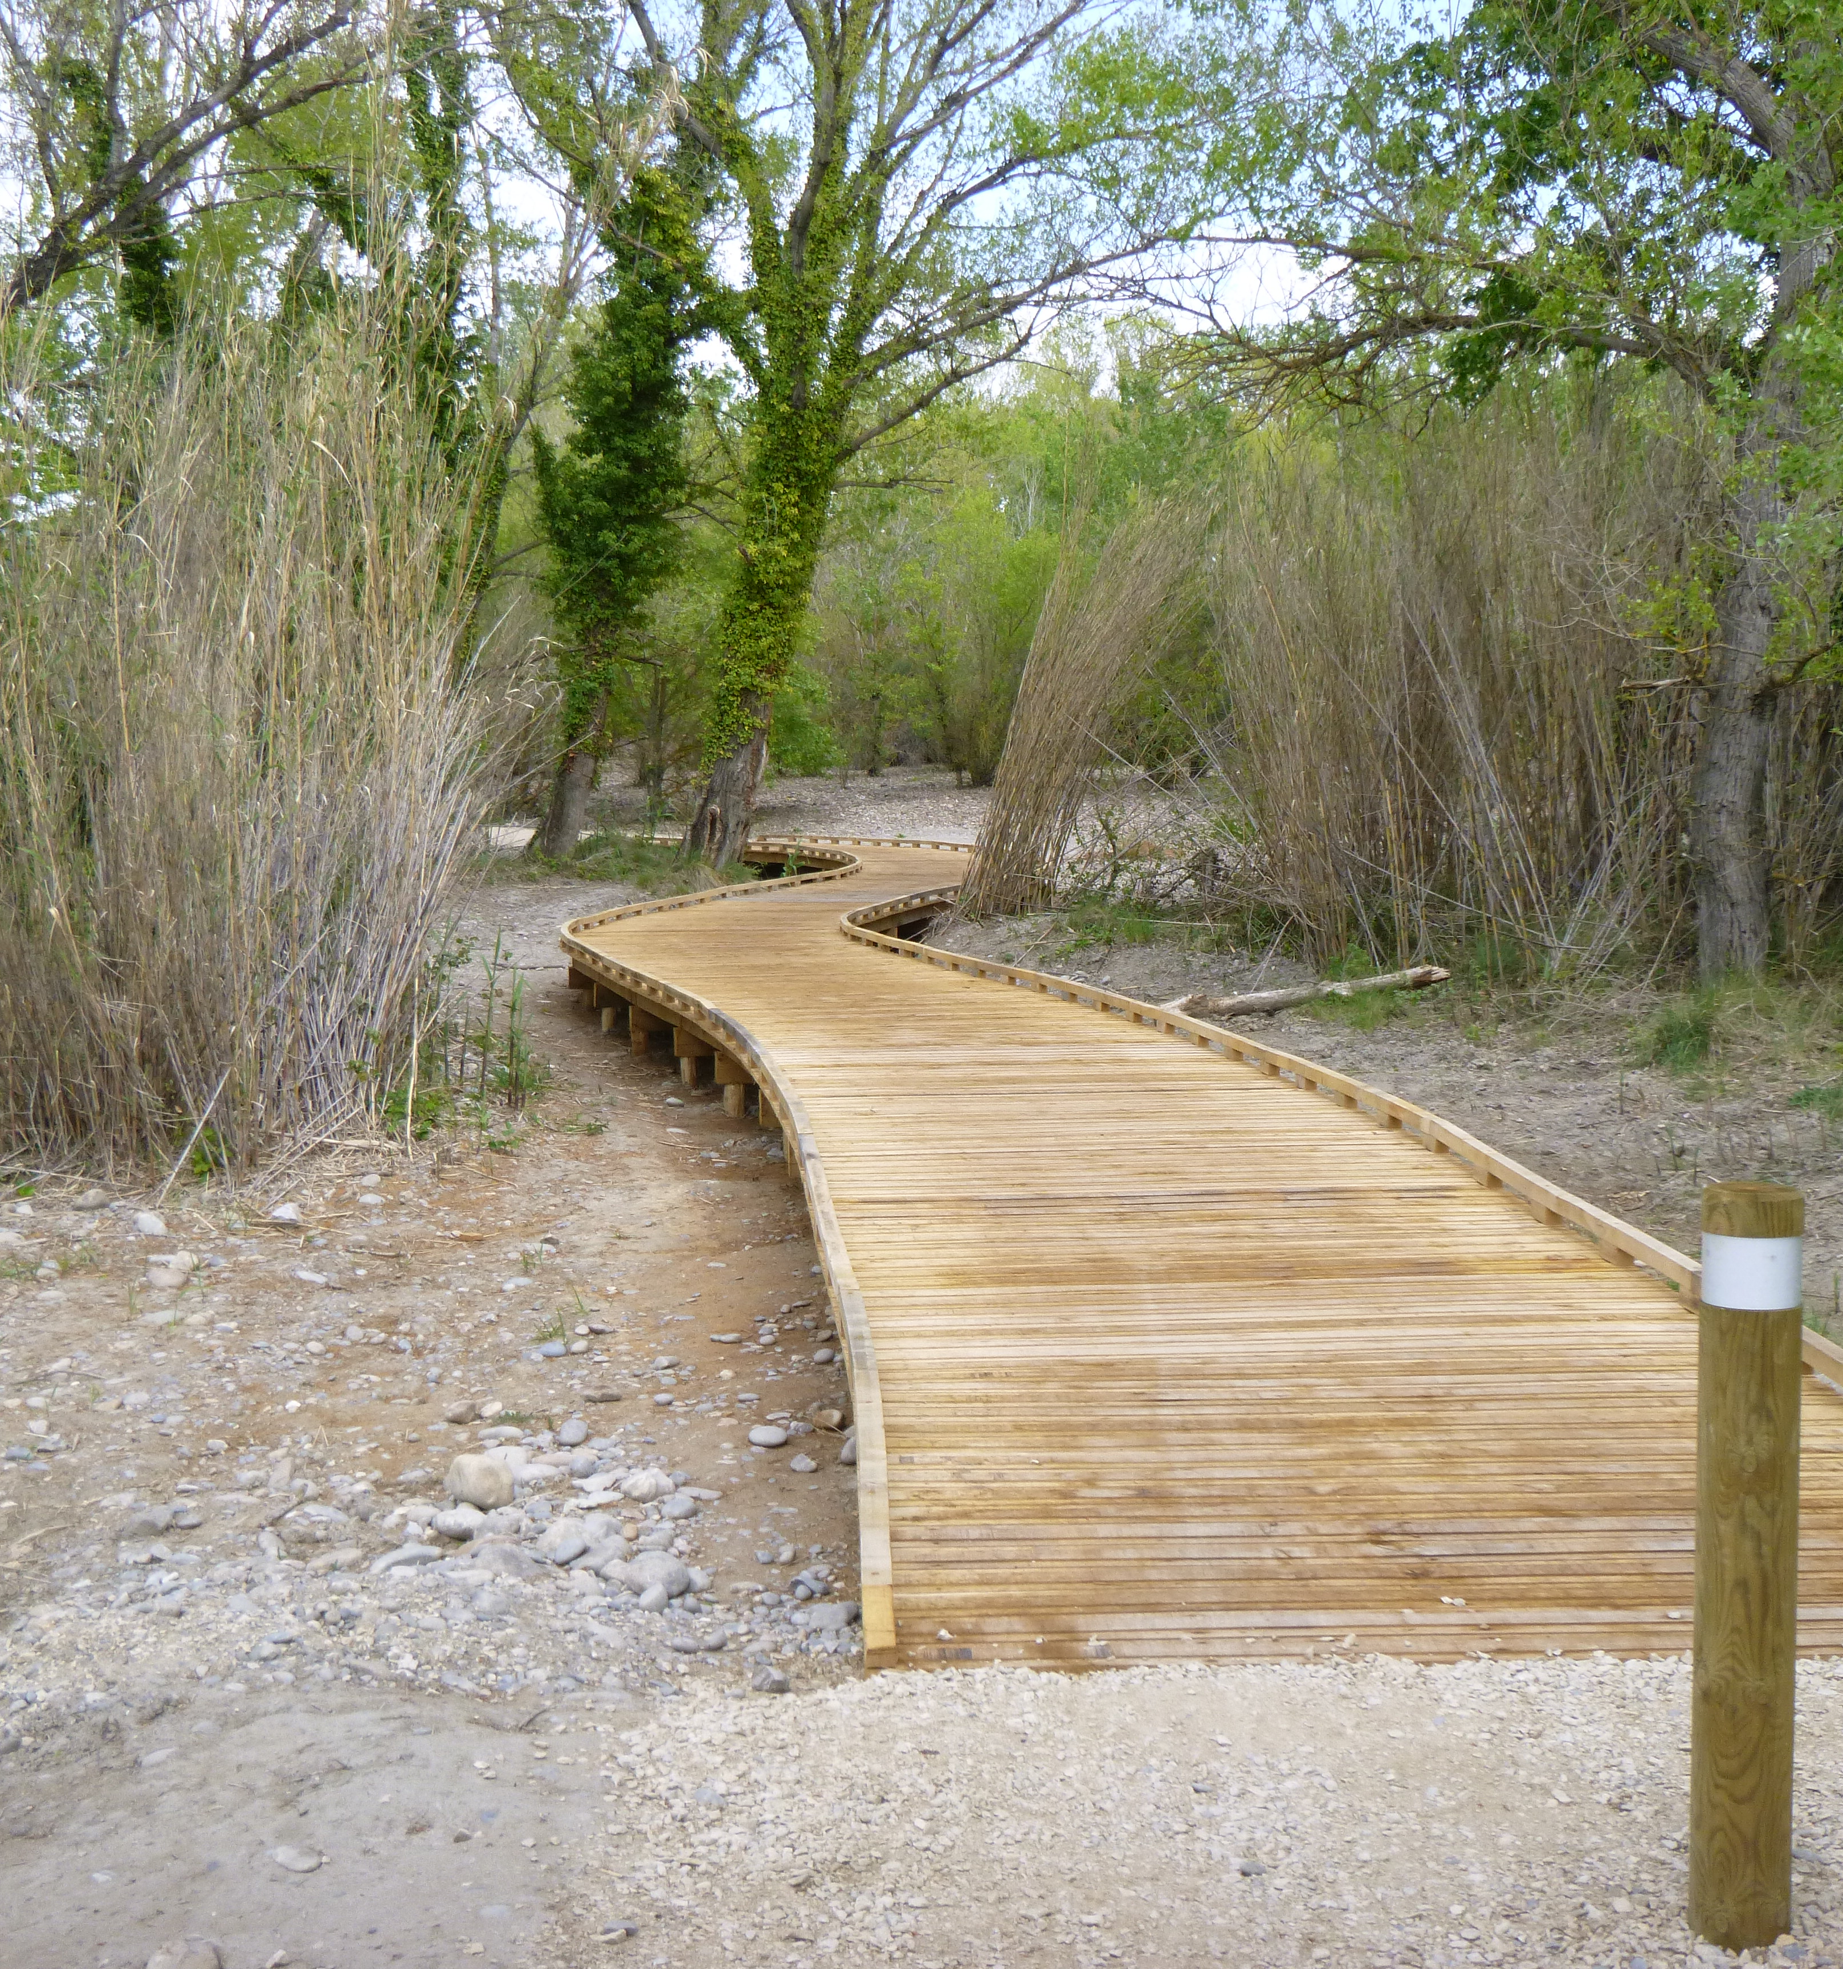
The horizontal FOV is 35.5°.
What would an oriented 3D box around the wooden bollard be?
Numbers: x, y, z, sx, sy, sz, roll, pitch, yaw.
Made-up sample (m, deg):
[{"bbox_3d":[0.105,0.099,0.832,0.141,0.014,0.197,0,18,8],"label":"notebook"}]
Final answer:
[{"bbox_3d":[1.021,0.717,3.564,0.127,0.932,0.127,1,5,16],"label":"wooden bollard"}]

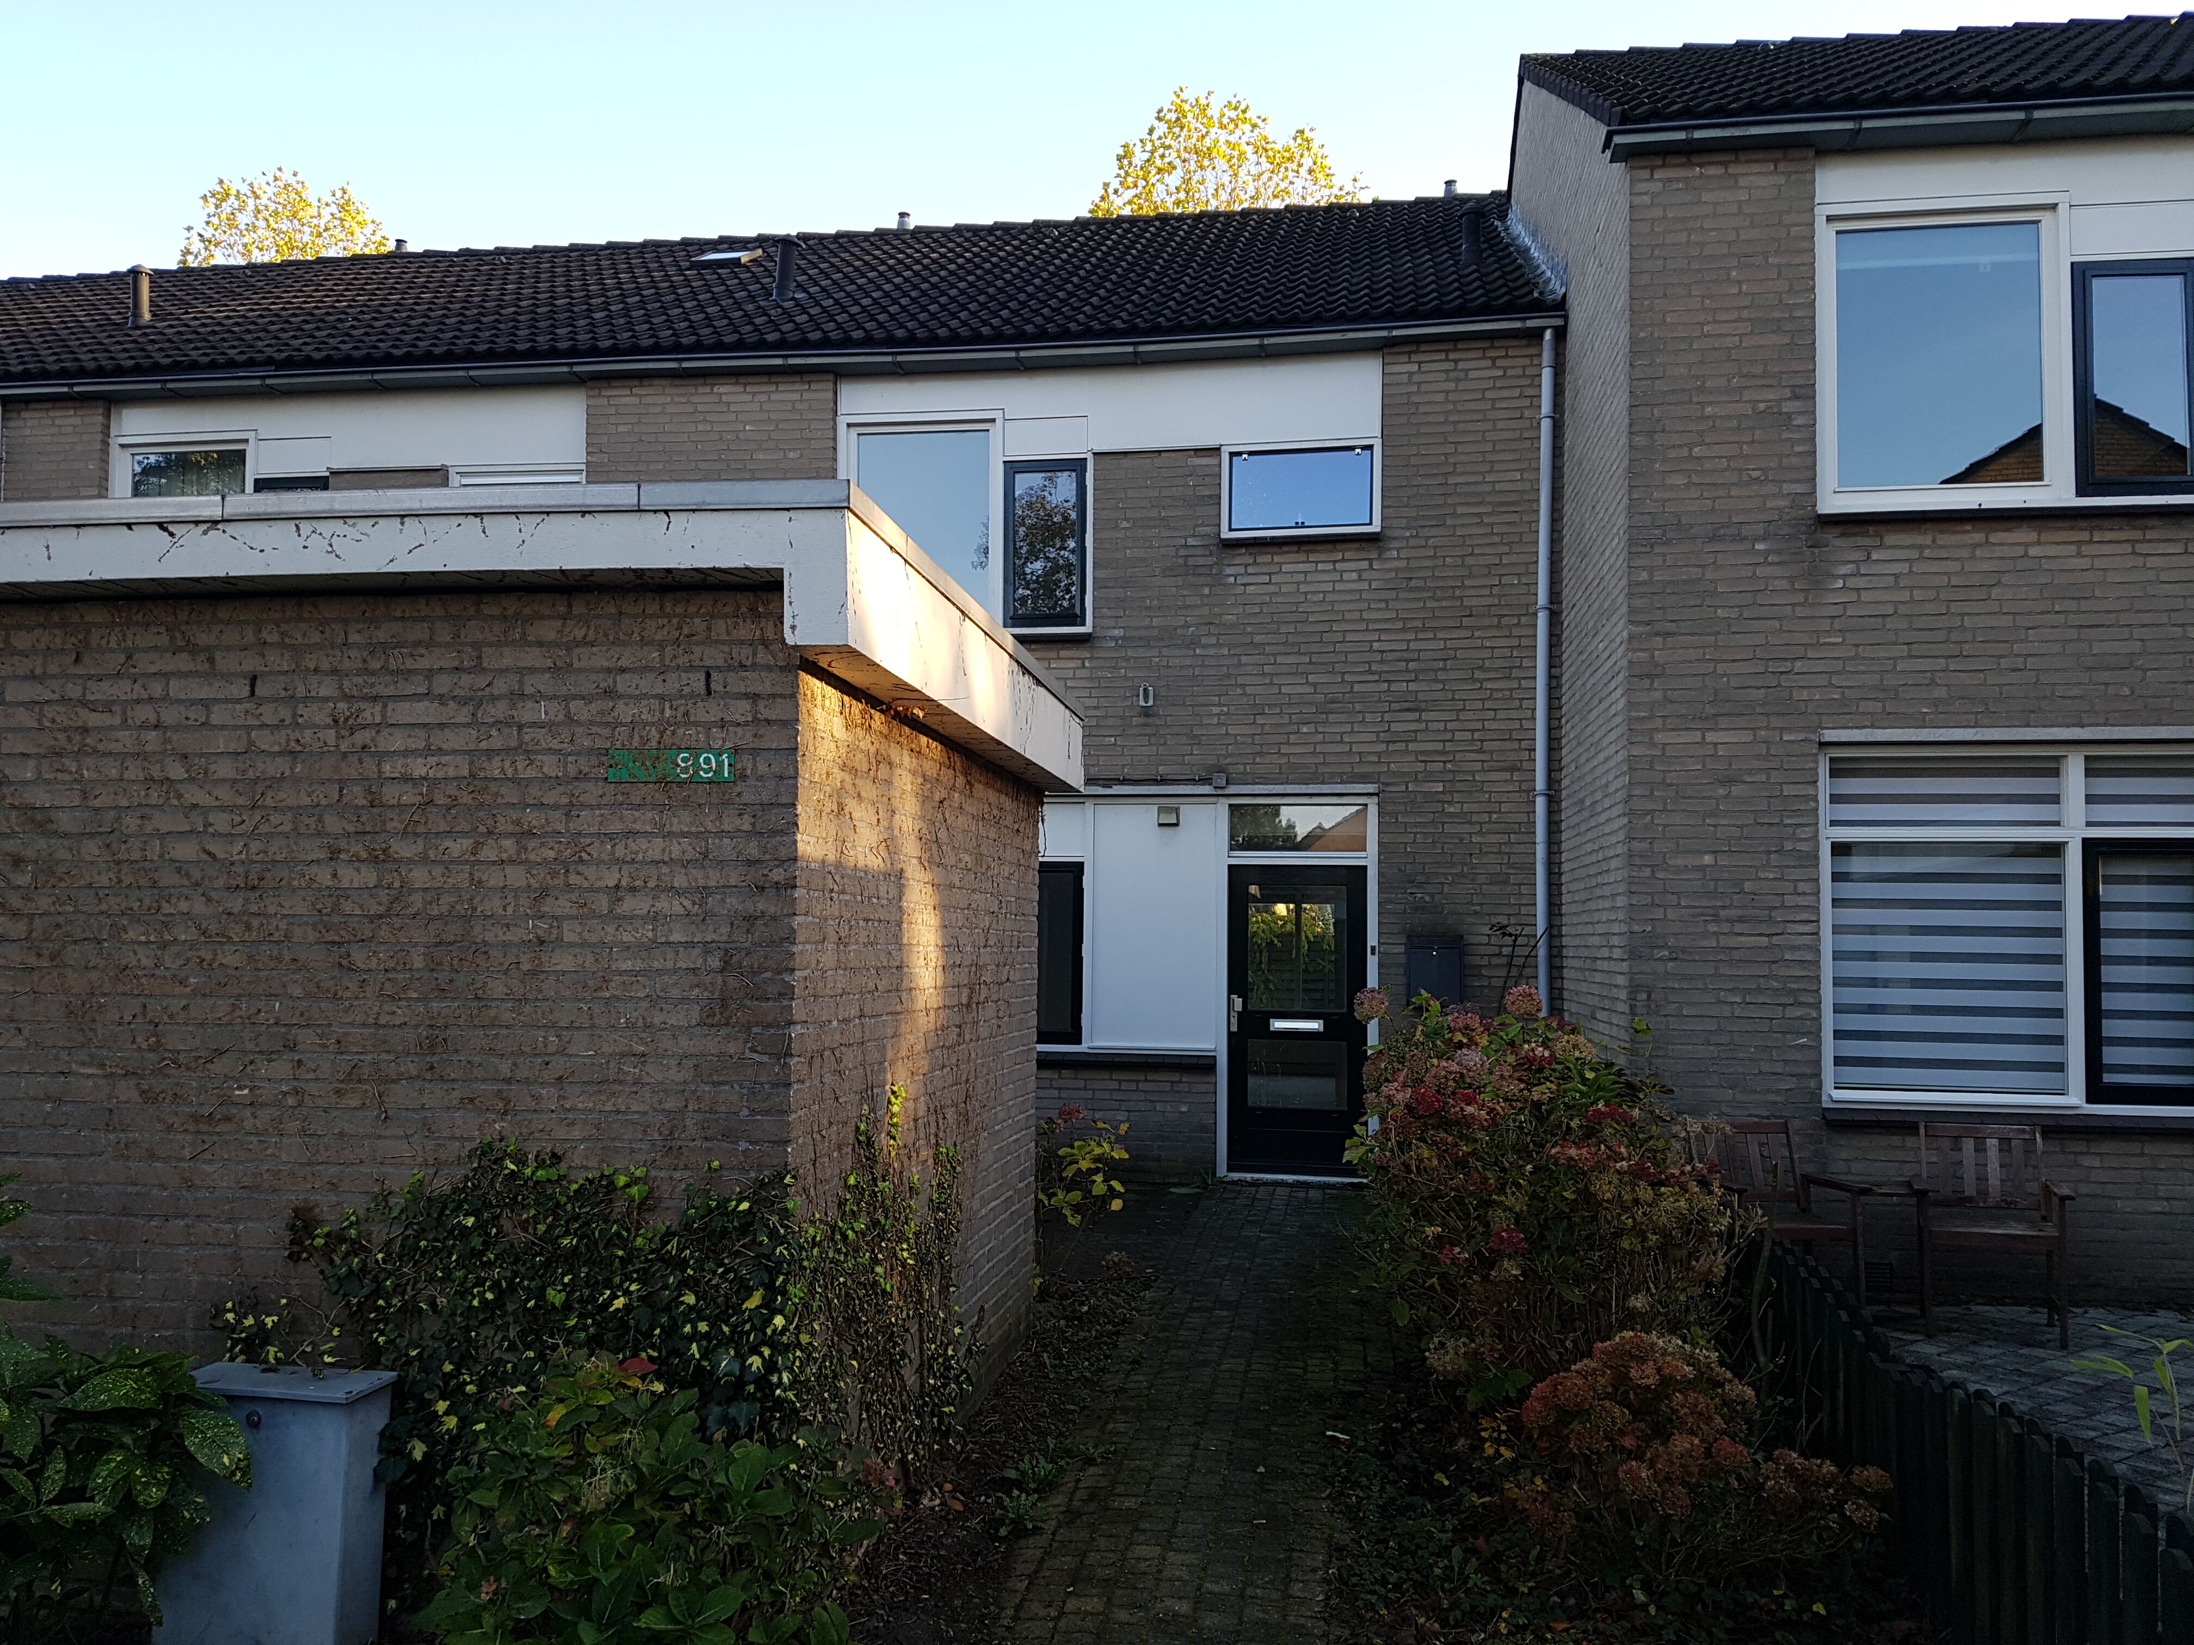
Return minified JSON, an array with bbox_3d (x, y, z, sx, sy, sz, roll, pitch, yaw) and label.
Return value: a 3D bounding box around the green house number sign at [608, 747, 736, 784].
[{"bbox_3d":[-0.998,-0.132,3.858,0.311,0.077,0.012,0,-3,9],"label":"green house number sign"}]

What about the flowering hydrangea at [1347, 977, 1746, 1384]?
[{"bbox_3d":[1.740,1.395,6.600,1.450,1.430,1.350,0,-3,9],"label":"flowering hydrangea"}]

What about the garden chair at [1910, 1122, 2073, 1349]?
[{"bbox_3d":[3.739,1.733,6.976,0.600,0.840,0.560,0,-3,16],"label":"garden chair"}]

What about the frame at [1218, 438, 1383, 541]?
[{"bbox_3d":[1.316,-2.143,10.649,1.033,0.618,0.100,0,-3,9],"label":"frame"}]

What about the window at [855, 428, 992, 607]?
[{"bbox_3d":[-1.155,-2.005,11.012,0.922,1.226,0.060,0,-3,9],"label":"window"}]

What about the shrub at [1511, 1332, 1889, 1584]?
[{"bbox_3d":[1.700,1.717,4.750,0.980,0.580,0.800,0,-3,9],"label":"shrub"}]

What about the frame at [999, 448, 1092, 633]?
[{"bbox_3d":[-0.321,-1.828,10.877,0.613,1.210,0.100,0,-3,9],"label":"frame"}]

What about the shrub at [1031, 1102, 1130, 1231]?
[{"bbox_3d":[-0.100,1.760,8.099,0.560,0.750,0.550,0,-3,9],"label":"shrub"}]

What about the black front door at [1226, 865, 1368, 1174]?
[{"bbox_3d":[1.279,1.250,10.490,0.880,1.956,0.060,0,-3,9],"label":"black front door"}]

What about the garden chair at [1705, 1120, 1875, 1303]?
[{"bbox_3d":[2.889,1.728,7.043,0.600,0.840,0.560,1,-3,-10],"label":"garden chair"}]

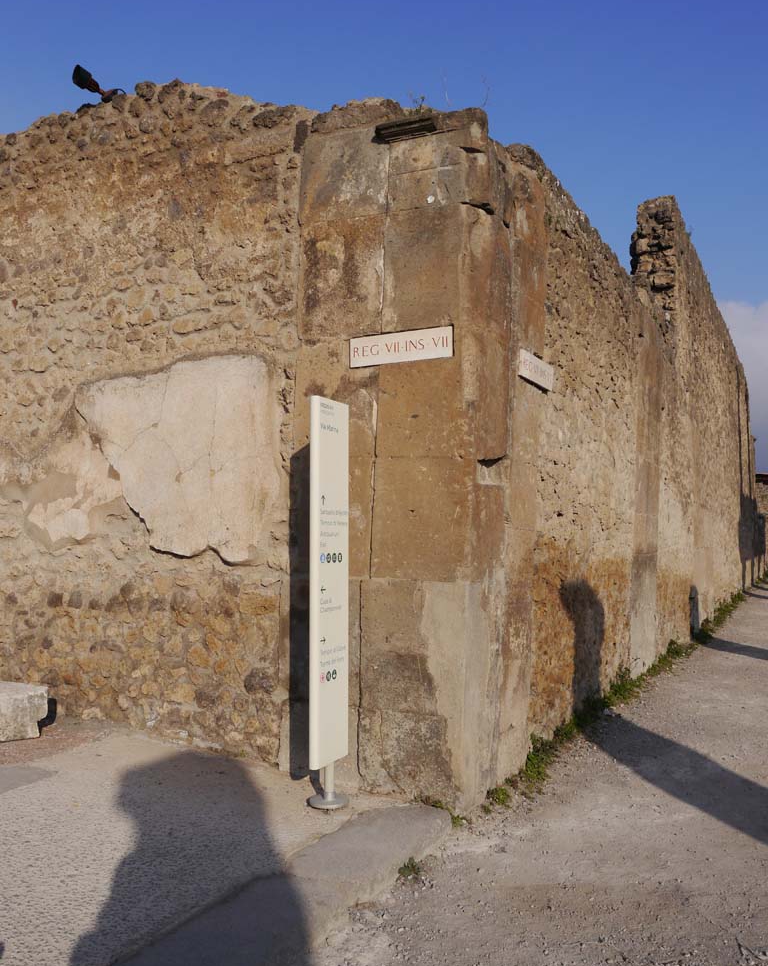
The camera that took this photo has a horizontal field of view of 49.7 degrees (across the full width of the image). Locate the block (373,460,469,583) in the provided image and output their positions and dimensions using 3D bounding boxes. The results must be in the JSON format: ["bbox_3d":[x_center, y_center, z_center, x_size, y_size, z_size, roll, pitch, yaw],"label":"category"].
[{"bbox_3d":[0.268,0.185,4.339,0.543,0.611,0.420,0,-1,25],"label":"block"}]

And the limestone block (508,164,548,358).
[{"bbox_3d":[0.700,-1.285,4.979,0.350,0.976,0.826,0,-1,25],"label":"limestone block"}]

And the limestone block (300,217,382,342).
[{"bbox_3d":[-0.144,-1.075,4.556,0.503,0.626,0.400,0,-1,25],"label":"limestone block"}]

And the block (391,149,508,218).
[{"bbox_3d":[0.327,-1.517,4.427,0.417,0.290,0.550,0,-1,25],"label":"block"}]

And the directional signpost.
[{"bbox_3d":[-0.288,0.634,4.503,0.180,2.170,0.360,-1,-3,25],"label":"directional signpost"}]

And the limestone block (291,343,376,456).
[{"bbox_3d":[-0.212,-0.500,5.170,0.568,0.714,0.380,-1,-3,25],"label":"limestone block"}]

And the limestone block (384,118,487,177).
[{"bbox_3d":[0.385,-1.909,4.968,0.610,0.205,0.400,-1,-3,25],"label":"limestone block"}]

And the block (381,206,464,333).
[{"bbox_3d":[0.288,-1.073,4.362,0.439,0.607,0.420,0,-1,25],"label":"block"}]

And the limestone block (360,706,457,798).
[{"bbox_3d":[0.177,1.350,4.330,0.497,0.389,0.380,0,-1,25],"label":"limestone block"}]

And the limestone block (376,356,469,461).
[{"bbox_3d":[0.302,-0.450,4.939,0.564,0.644,0.400,-1,-3,25],"label":"limestone block"}]

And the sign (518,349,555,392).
[{"bbox_3d":[1.051,-0.755,5.596,0.030,0.179,0.654,-1,-3,30],"label":"sign"}]

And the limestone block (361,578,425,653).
[{"bbox_3d":[0.116,0.677,4.360,0.354,0.372,0.350,0,-1,25],"label":"limestone block"}]

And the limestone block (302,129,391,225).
[{"bbox_3d":[-0.165,-1.872,5.212,0.594,0.560,0.380,-1,-3,25],"label":"limestone block"}]

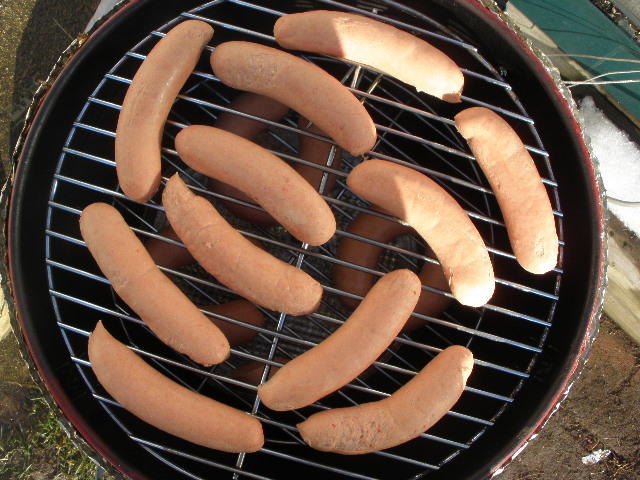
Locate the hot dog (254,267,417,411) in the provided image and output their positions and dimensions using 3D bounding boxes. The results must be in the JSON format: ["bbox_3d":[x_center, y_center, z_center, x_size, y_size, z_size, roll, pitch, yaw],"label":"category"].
[{"bbox_3d":[0.020,0.076,0.477,0.142,0.034,0.042,-41,90,-3],"label":"hot dog"}]

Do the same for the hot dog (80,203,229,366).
[{"bbox_3d":[-0.122,0.035,0.474,0.038,0.034,0.146,-41,89,-3],"label":"hot dog"}]

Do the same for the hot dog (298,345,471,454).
[{"bbox_3d":[0.054,0.122,0.477,0.135,0.035,0.047,-26,89,-3],"label":"hot dog"}]

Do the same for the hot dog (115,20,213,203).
[{"bbox_3d":[-0.120,-0.098,0.480,0.042,0.033,0.138,19,87,-1],"label":"hot dog"}]

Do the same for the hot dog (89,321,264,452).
[{"bbox_3d":[-0.106,0.113,0.471,0.146,0.033,0.041,31,87,0],"label":"hot dog"}]

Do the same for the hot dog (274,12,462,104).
[{"bbox_3d":[0.039,-0.141,0.487,0.145,0.034,0.039,19,87,-1],"label":"hot dog"}]

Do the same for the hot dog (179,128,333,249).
[{"bbox_3d":[-0.043,-0.044,0.480,0.134,0.034,0.041,34,87,0],"label":"hot dog"}]

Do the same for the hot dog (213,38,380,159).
[{"bbox_3d":[-0.015,-0.110,0.484,0.134,0.033,0.043,30,87,-1],"label":"hot dog"}]

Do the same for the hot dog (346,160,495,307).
[{"bbox_3d":[0.081,-0.011,0.483,0.050,0.035,0.136,-43,90,-3],"label":"hot dog"}]

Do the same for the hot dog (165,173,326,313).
[{"bbox_3d":[-0.062,0.010,0.477,0.140,0.035,0.041,37,87,0],"label":"hot dog"}]

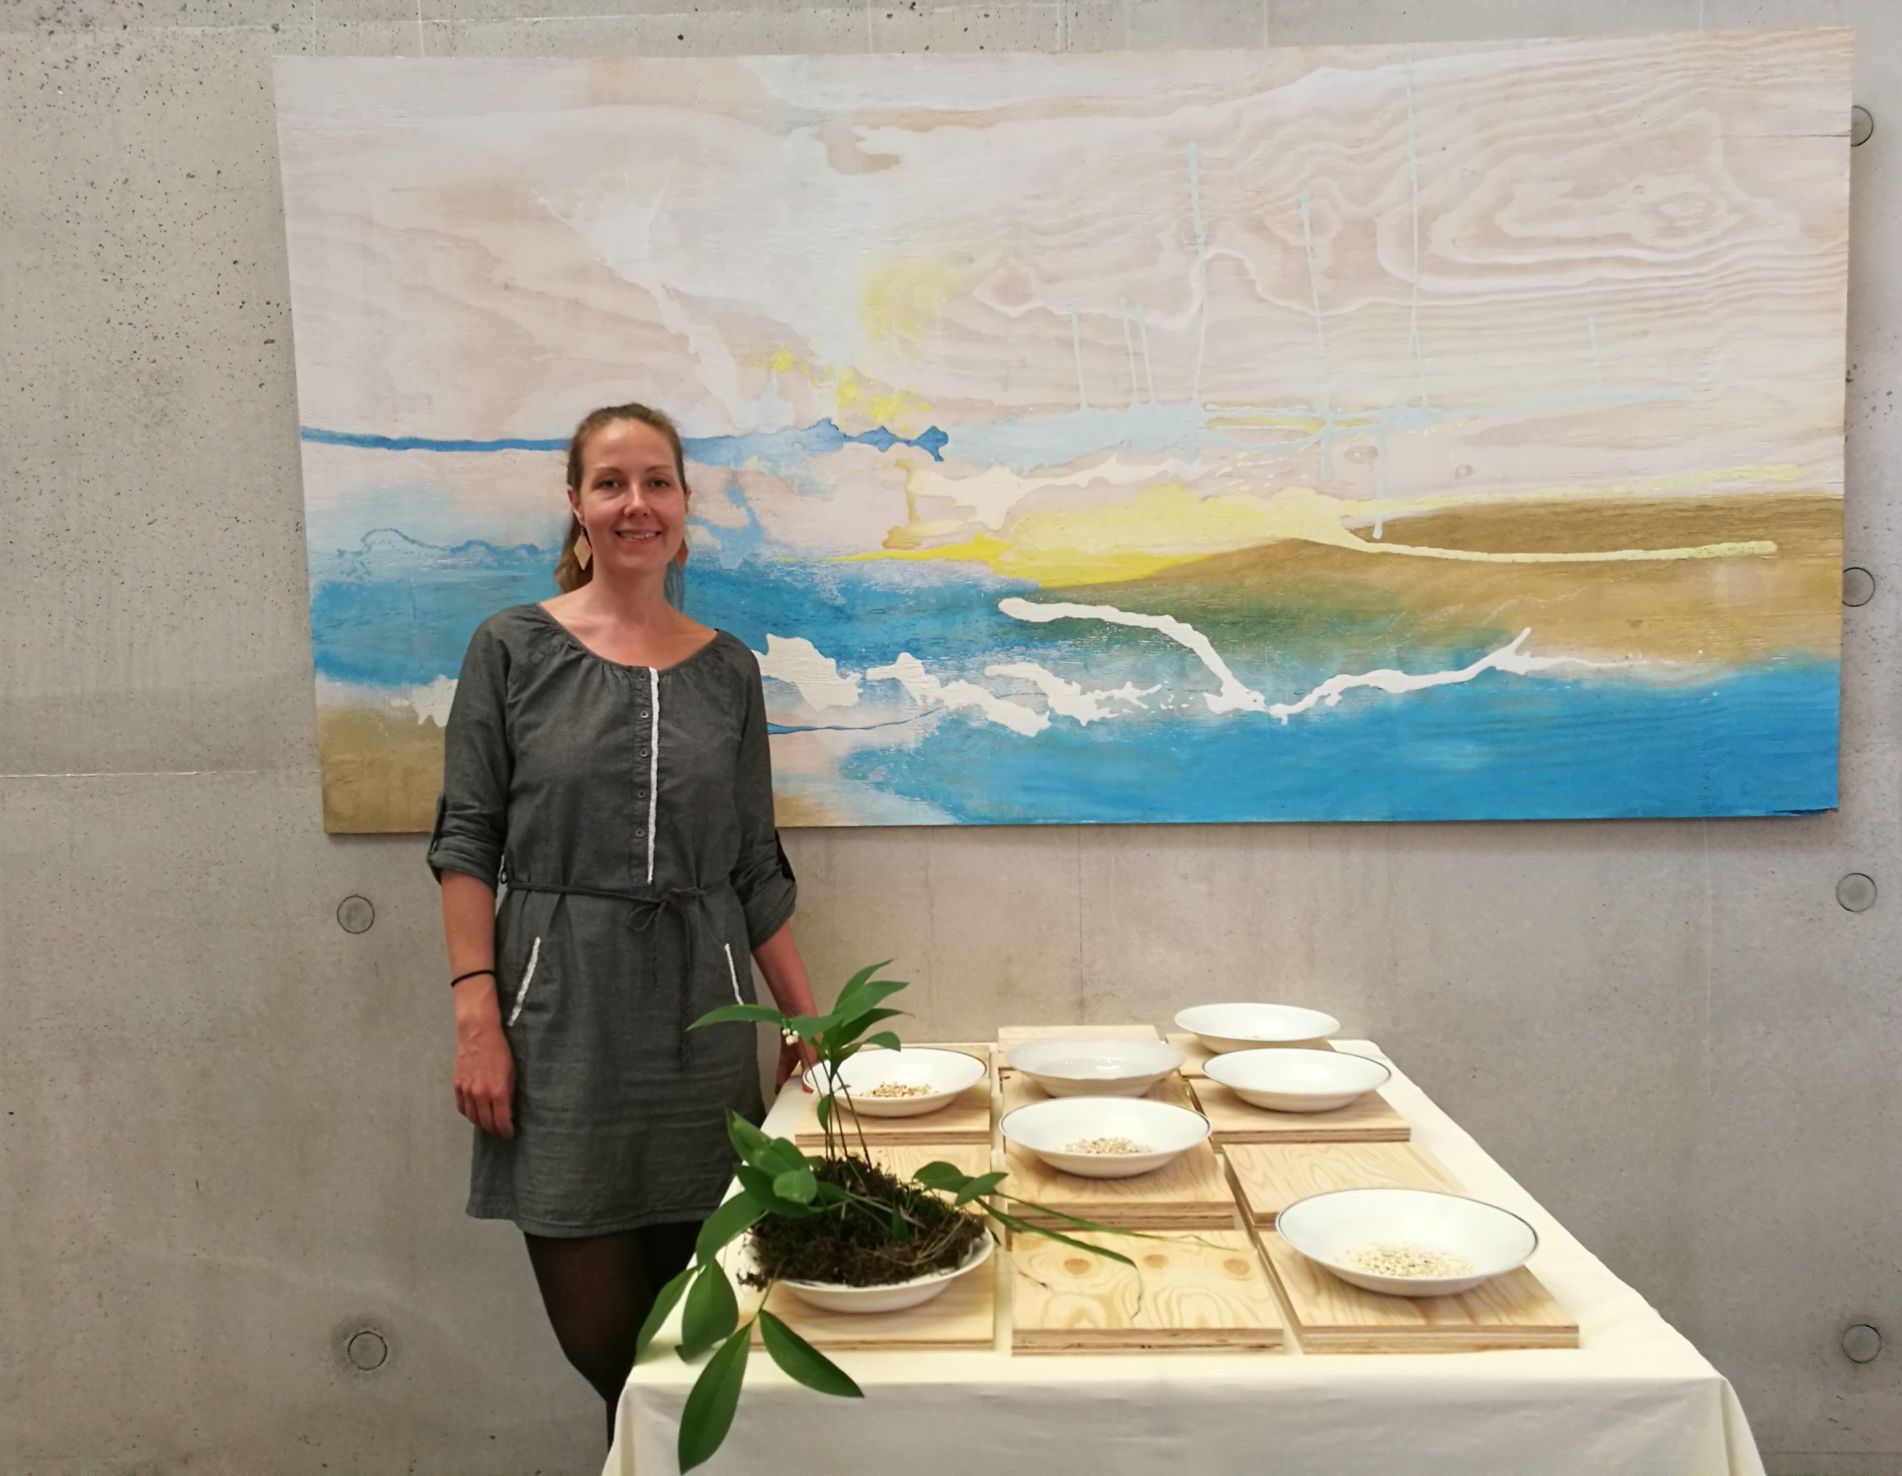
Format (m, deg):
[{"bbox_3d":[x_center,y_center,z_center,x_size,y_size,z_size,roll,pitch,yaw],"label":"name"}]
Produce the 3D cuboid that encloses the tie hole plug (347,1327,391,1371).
[{"bbox_3d":[-0.976,1.028,2.573,0.063,0.063,0.015,-1,2,2],"label":"tie hole plug"}]

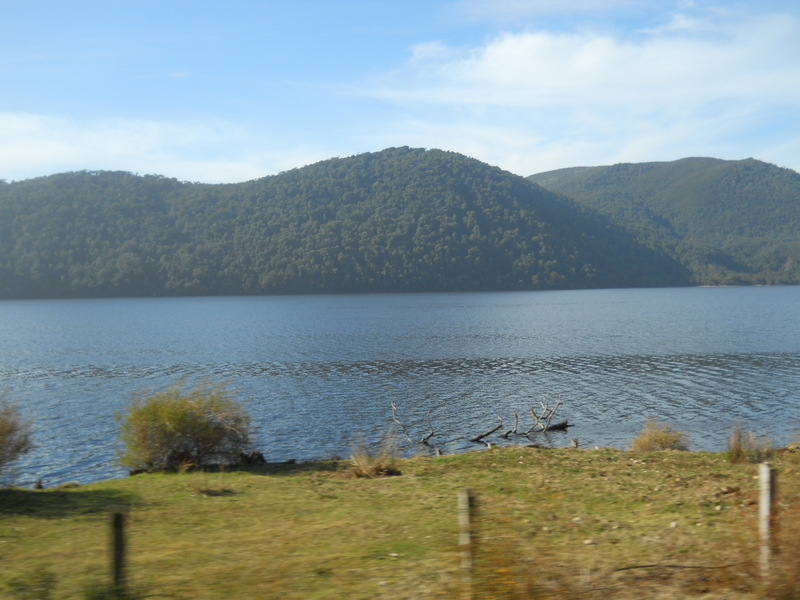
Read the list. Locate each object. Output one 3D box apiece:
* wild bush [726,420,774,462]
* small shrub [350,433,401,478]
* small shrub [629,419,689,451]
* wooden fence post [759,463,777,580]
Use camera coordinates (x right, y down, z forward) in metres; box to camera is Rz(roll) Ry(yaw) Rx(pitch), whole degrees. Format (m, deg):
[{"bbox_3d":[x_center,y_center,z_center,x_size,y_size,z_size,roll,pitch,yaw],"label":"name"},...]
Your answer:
[{"bbox_3d":[6.948,2.823,17.000,0.900,0.820,0.800,-1,1,0],"label":"wild bush"},{"bbox_3d":[-0.453,2.882,15.800,0.930,0.820,0.850,-1,1,0],"label":"small shrub"},{"bbox_3d":[5.683,2.979,18.800,1.300,0.720,1.150,-1,1,0],"label":"small shrub"},{"bbox_3d":[3.737,2.254,8.700,0.120,1.200,0.120,-1,1,0],"label":"wooden fence post"}]

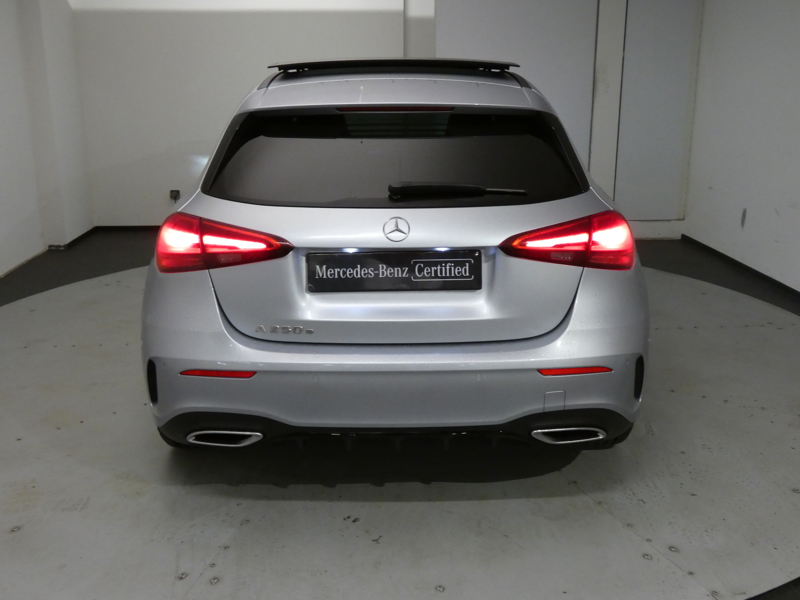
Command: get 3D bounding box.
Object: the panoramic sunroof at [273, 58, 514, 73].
[{"bbox_3d":[-0.030,-1.042,3.582,1.016,0.067,0.620,0,15,-1],"label":"panoramic sunroof"}]

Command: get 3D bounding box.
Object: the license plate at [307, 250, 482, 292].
[{"bbox_3d":[-0.016,-0.086,2.428,0.525,0.118,0.018,0,12,-1],"label":"license plate"}]

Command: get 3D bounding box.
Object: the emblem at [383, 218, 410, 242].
[{"bbox_3d":[-0.010,-0.208,2.389,0.081,0.082,0.015,0,-3,-1],"label":"emblem"}]

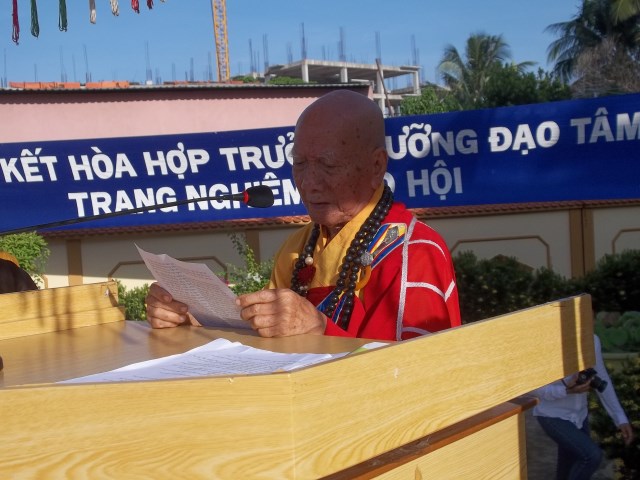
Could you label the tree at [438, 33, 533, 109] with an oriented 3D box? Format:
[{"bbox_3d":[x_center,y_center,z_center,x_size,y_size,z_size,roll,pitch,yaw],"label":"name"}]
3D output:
[{"bbox_3d":[9.000,-4.600,45.000,5.200,12.300,5.200,-3,0,11],"label":"tree"}]

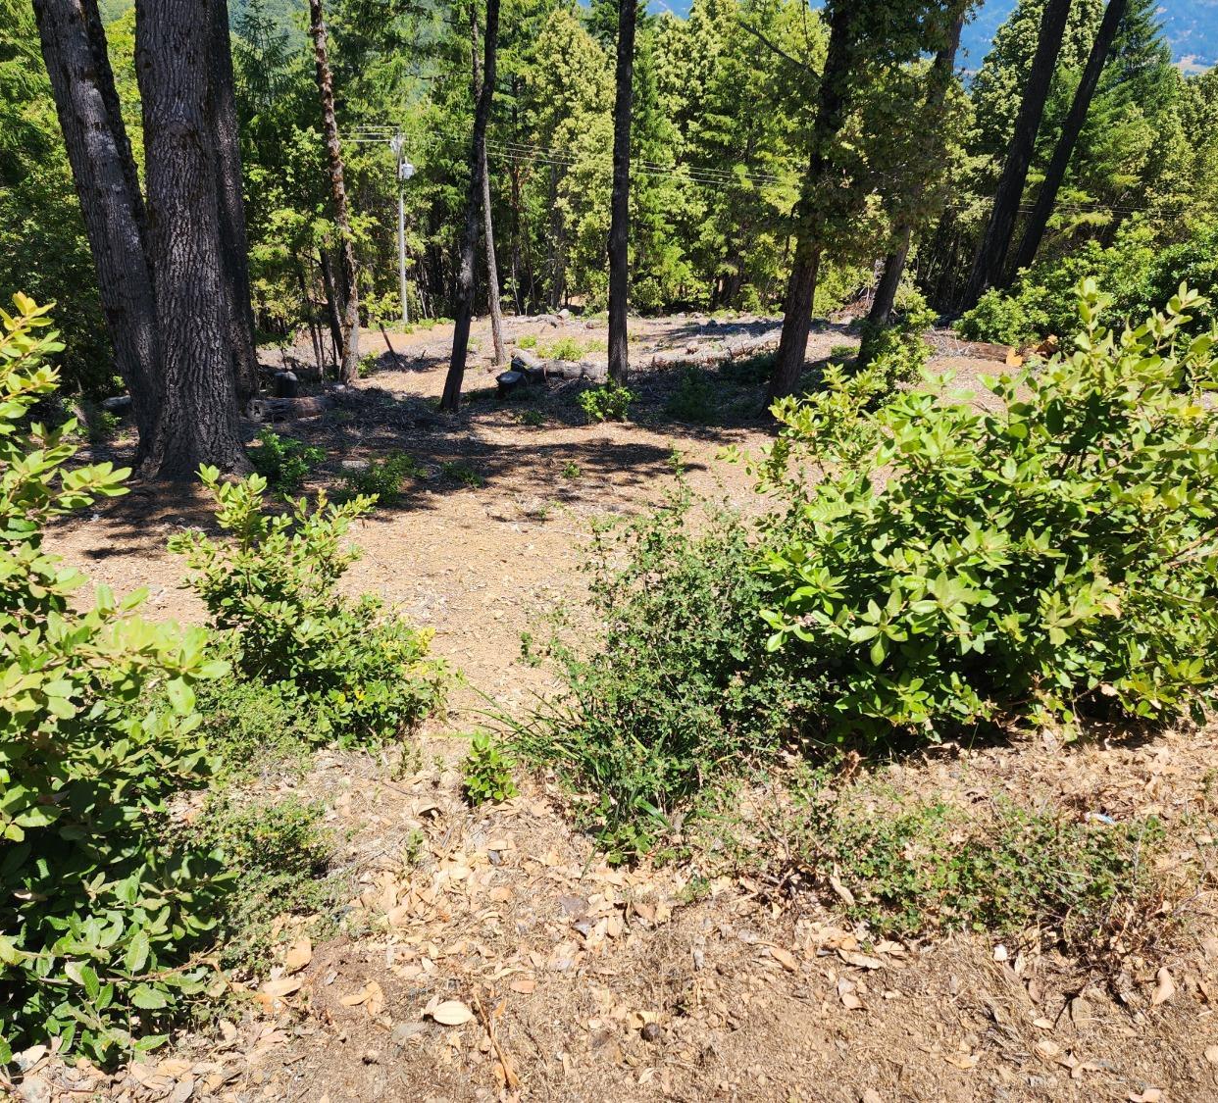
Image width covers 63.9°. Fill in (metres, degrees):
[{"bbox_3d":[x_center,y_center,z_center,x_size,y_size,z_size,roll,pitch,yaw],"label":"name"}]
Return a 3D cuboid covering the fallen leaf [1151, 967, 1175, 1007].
[{"bbox_3d":[1.179,0.926,2.080,0.045,0.022,0.085,16,26,34],"label":"fallen leaf"}]

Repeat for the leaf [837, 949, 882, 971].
[{"bbox_3d":[0.520,0.843,2.020,0.095,0.018,0.035,12,26,18],"label":"leaf"}]

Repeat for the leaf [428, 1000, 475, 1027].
[{"bbox_3d":[-0.325,0.955,2.020,0.090,0.020,0.052,1,21,0],"label":"leaf"}]

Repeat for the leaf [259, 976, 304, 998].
[{"bbox_3d":[-0.698,0.926,2.080,0.088,0.018,0.040,-10,24,-28],"label":"leaf"}]

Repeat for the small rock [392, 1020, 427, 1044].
[{"bbox_3d":[-0.381,0.920,1.870,0.068,0.022,0.048,3,25,0],"label":"small rock"}]

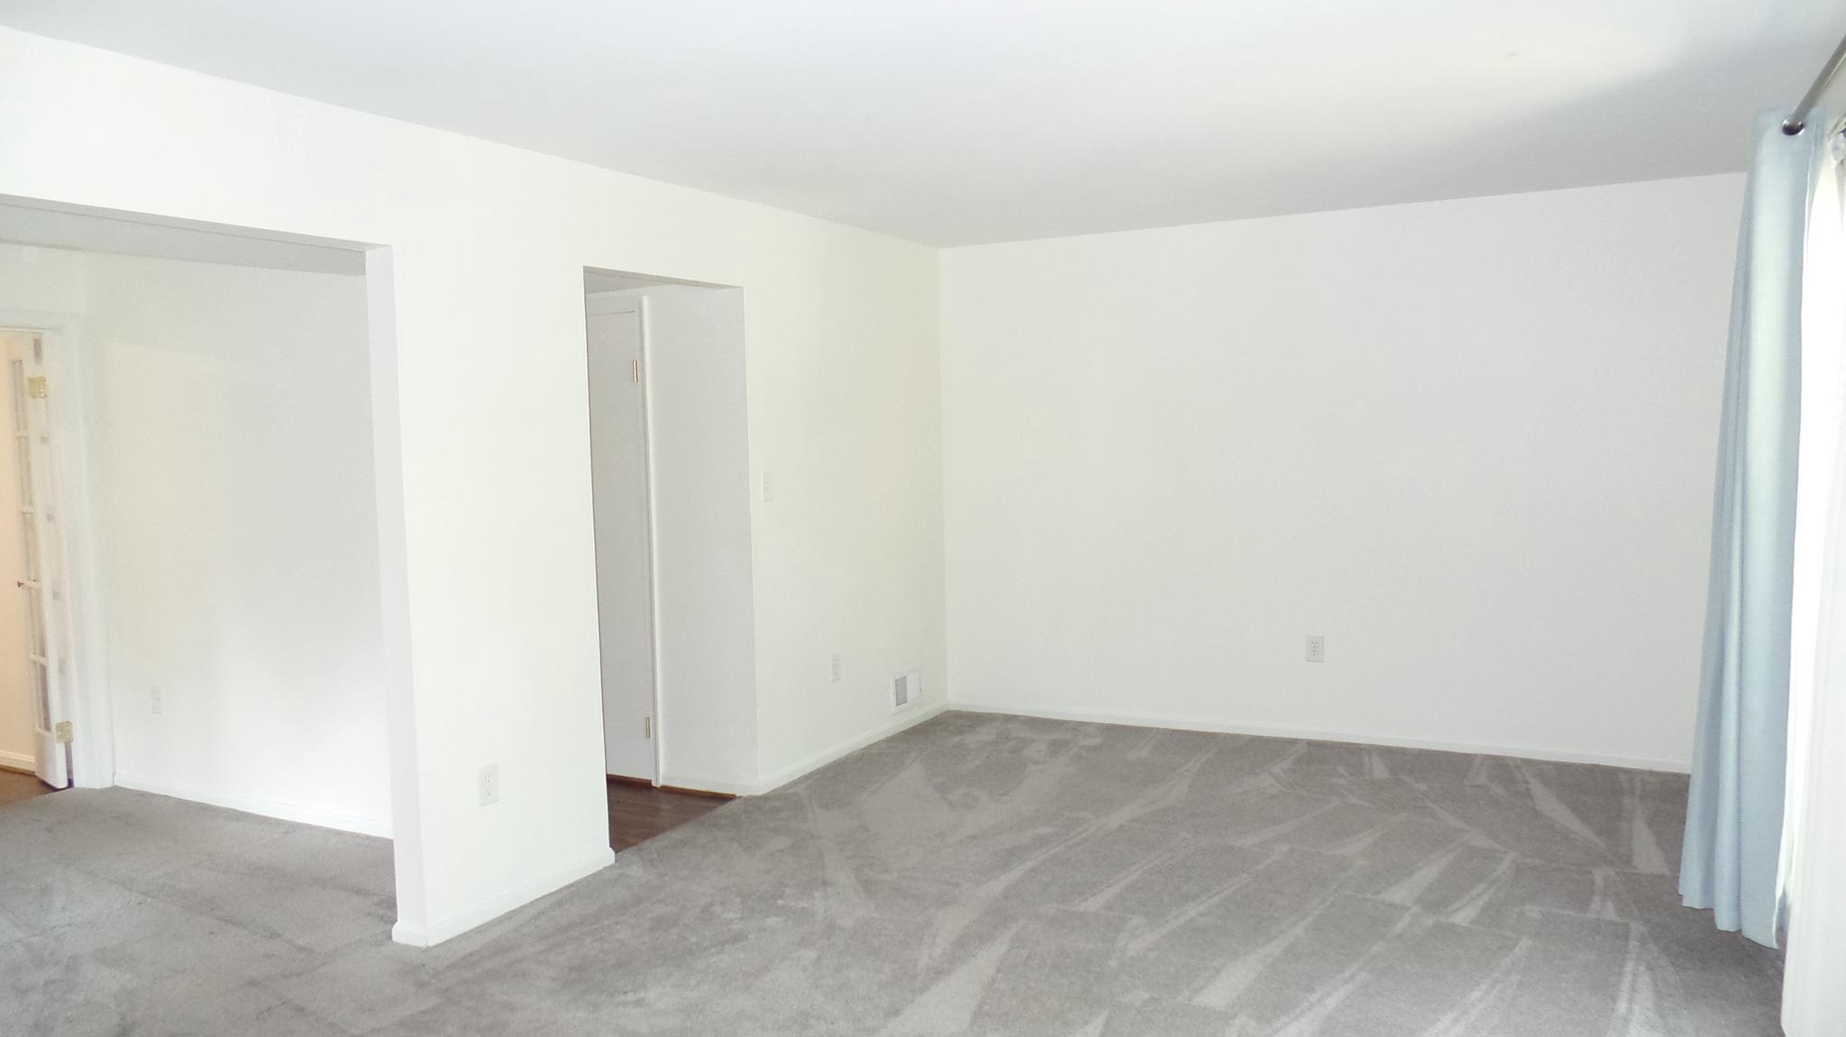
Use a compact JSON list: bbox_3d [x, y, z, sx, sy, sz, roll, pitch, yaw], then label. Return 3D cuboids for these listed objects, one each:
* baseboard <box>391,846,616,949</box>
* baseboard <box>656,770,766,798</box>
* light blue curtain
[{"bbox_3d":[-1.350,1.222,4.040,0.145,0.072,0.805,1,5,29],"label":"baseboard"},{"bbox_3d":[-0.916,1.140,5.239,0.560,0.070,0.020,1,5,29],"label":"baseboard"},{"bbox_3d":[2.302,0.051,3.438,0.240,2.240,0.350,1,5,29],"label":"light blue curtain"}]

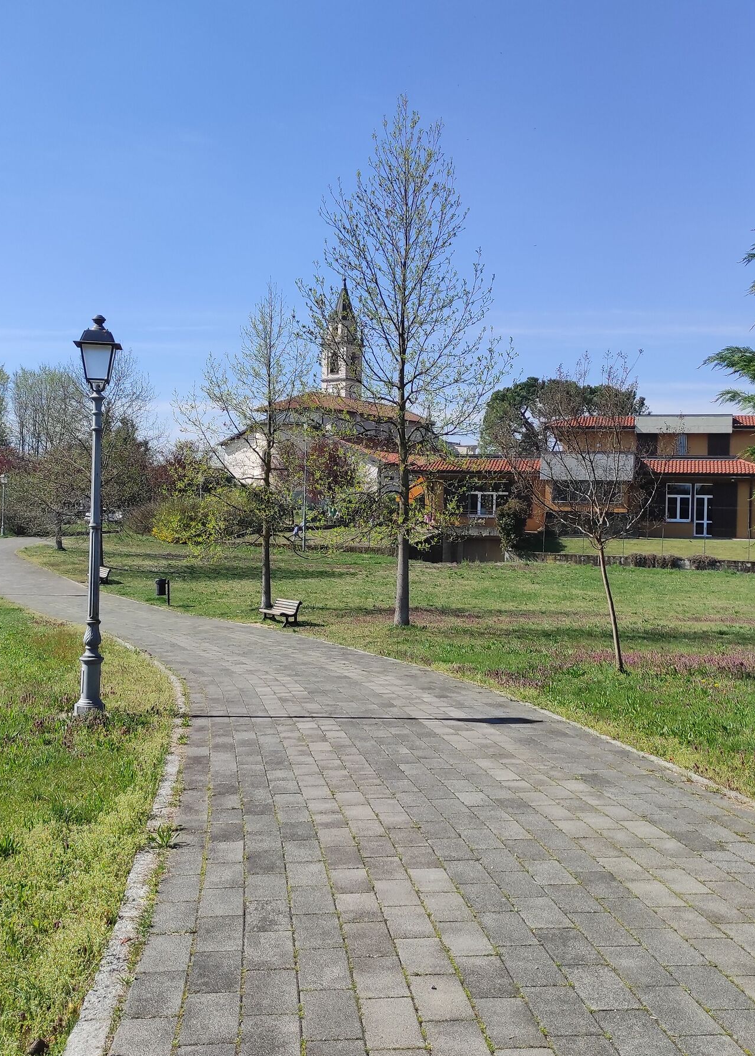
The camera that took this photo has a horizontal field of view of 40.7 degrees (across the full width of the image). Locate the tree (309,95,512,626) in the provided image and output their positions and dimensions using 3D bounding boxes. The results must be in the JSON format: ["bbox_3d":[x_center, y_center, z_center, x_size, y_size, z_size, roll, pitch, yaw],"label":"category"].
[{"bbox_3d":[0.744,-4.099,25.000,4.900,13.000,4.800,1,-1,0],"label":"tree"}]

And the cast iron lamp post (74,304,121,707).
[{"bbox_3d":[-2.766,-0.119,10.000,0.440,3.940,0.440,1,-1,-7],"label":"cast iron lamp post"}]

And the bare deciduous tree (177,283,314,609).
[{"bbox_3d":[-3.888,-2.427,30.300,4.050,9.650,4.000,1,-1,0],"label":"bare deciduous tree"}]

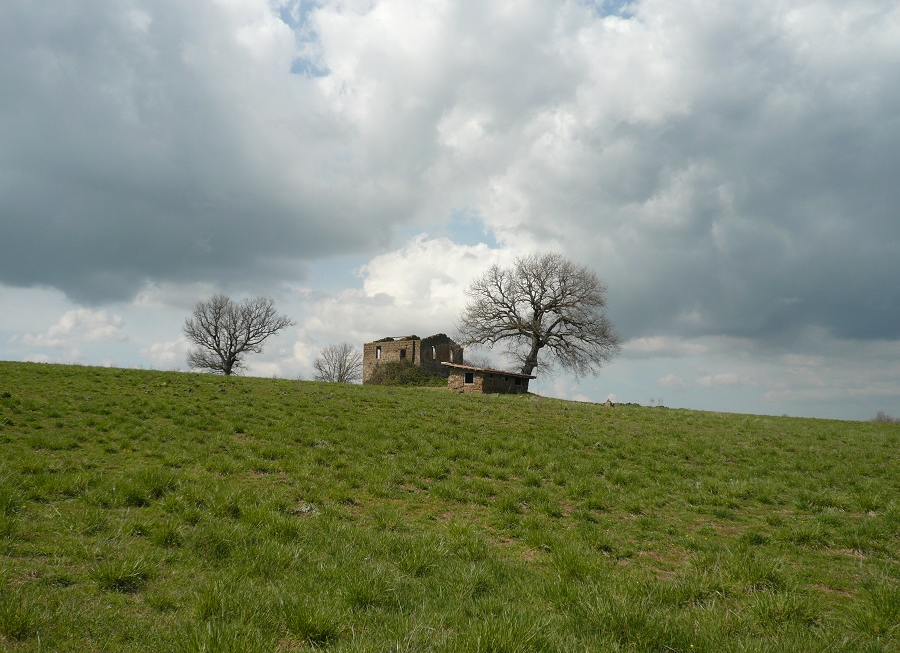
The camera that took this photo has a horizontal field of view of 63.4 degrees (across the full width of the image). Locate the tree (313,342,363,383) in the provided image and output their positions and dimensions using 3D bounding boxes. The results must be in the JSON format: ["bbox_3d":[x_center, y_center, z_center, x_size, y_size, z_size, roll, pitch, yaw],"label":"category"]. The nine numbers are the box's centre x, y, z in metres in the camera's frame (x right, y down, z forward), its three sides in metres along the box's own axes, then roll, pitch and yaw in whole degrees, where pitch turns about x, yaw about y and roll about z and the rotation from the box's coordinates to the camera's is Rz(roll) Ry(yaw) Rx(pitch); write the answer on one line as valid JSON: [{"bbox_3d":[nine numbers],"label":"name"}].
[{"bbox_3d":[-15.563,5.306,103.000,7.548,6.367,7.171,0,-8,0],"label":"tree"}]

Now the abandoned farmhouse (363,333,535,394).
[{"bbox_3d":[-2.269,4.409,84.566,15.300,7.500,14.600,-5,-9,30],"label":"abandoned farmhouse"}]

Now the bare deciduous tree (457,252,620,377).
[{"bbox_3d":[10.514,-0.827,86.000,18.678,16.066,17.744,0,-8,0],"label":"bare deciduous tree"}]

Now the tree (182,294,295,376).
[{"bbox_3d":[-28.114,1.199,97.000,14.346,11.192,13.629,0,-8,0],"label":"tree"}]

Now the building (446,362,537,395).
[{"bbox_3d":[4.365,5.910,78.510,5.000,3.450,12.300,-5,-9,30],"label":"building"}]

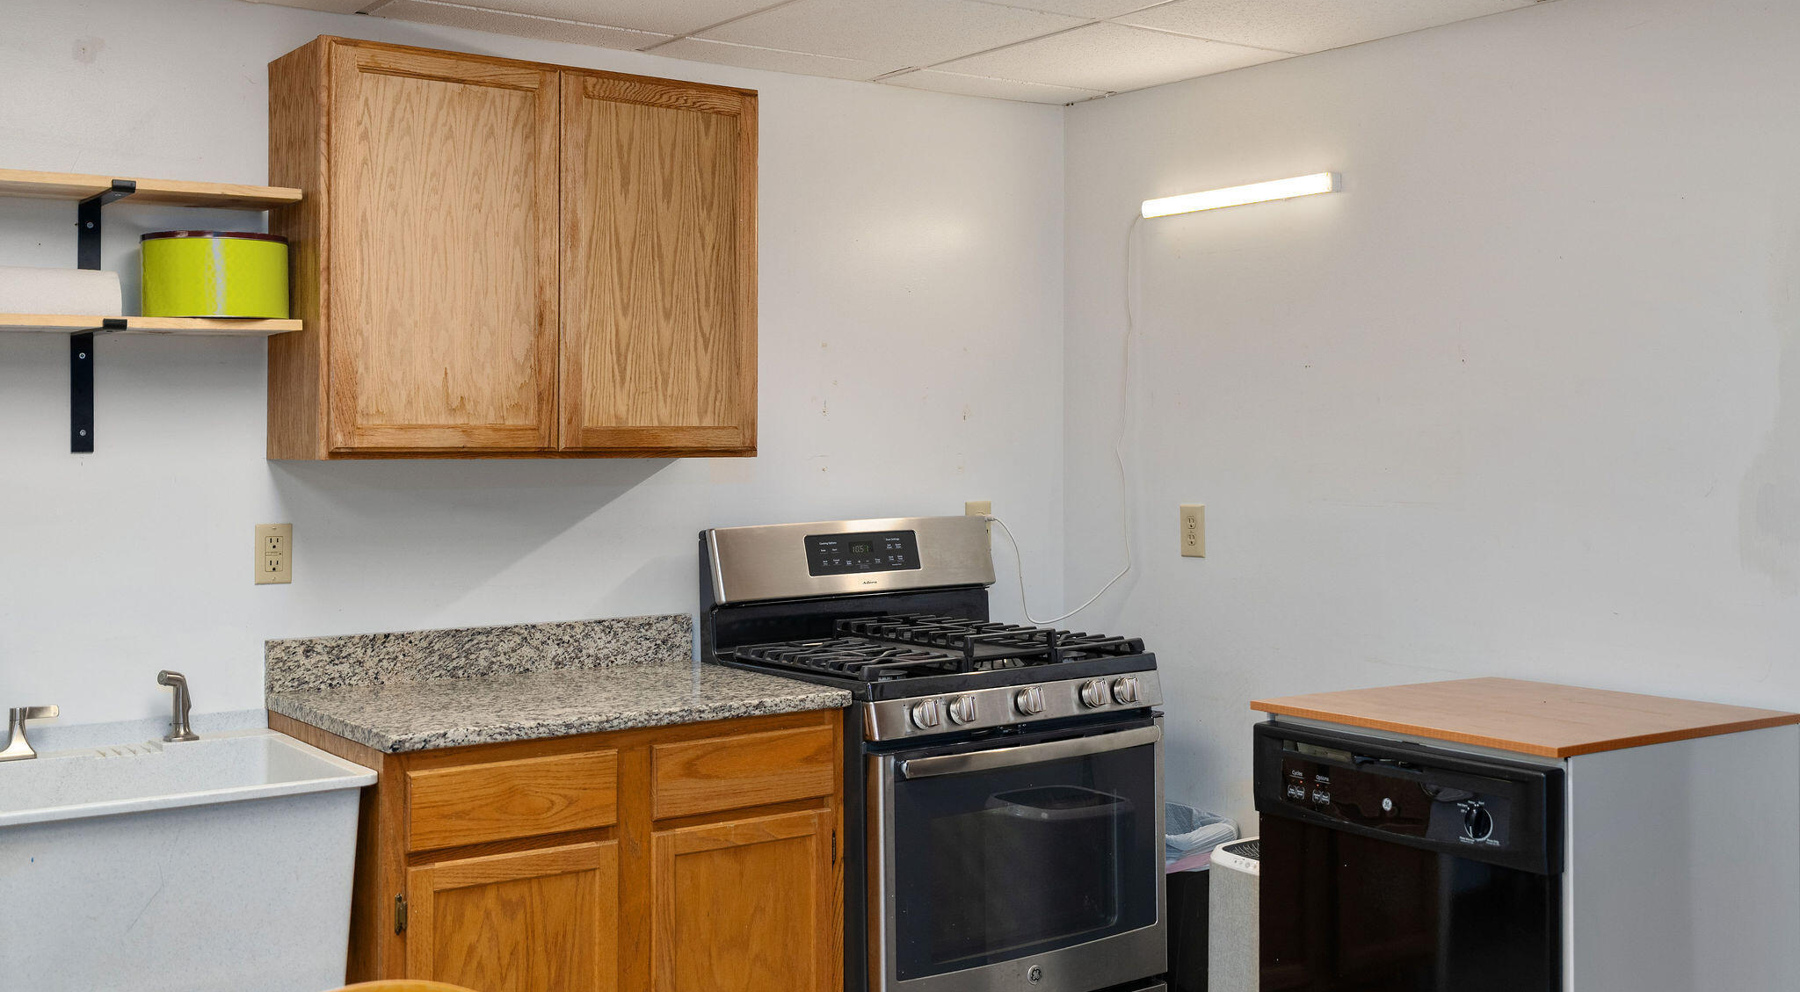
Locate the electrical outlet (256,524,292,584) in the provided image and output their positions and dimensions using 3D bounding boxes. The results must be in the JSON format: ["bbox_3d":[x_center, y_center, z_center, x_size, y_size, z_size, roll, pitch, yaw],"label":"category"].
[{"bbox_3d":[-1.217,0.114,3.405,0.071,0.116,0.007,-2,3,-36],"label":"electrical outlet"}]

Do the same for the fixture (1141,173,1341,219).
[{"bbox_3d":[0.783,-0.695,4.066,0.034,0.040,0.585,-2,3,-36],"label":"fixture"}]

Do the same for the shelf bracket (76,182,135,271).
[{"bbox_3d":[-1.402,-0.425,3.094,0.038,0.228,0.253,-2,3,-36],"label":"shelf bracket"}]

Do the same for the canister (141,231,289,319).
[{"bbox_3d":[-1.249,-0.396,3.199,0.248,0.146,0.248,-2,3,-36],"label":"canister"}]

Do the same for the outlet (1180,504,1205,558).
[{"bbox_3d":[0.708,0.087,4.231,0.006,0.126,0.079,-2,3,-36],"label":"outlet"}]

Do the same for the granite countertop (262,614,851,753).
[{"bbox_3d":[-0.668,0.346,3.418,0.926,0.131,0.651,-2,3,-36],"label":"granite countertop"}]

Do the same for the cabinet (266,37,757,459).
[{"bbox_3d":[-0.755,-0.459,3.517,0.916,0.759,0.329,-2,3,-36],"label":"cabinet"}]

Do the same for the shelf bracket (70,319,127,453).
[{"bbox_3d":[-1.417,-0.189,3.094,0.038,0.228,0.253,-2,3,-36],"label":"shelf bracket"}]

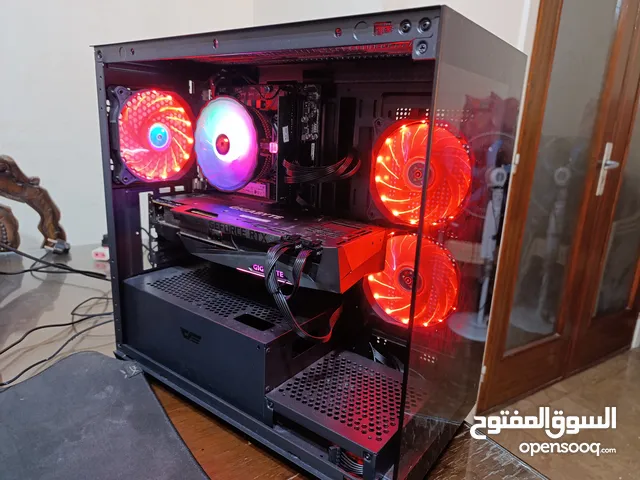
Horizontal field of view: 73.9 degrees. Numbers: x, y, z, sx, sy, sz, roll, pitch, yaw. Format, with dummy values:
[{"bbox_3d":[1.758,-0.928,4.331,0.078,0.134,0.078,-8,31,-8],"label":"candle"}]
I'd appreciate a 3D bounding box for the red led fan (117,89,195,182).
[{"bbox_3d":[-0.224,-0.141,0.576,0.026,0.120,0.120,13,19,34],"label":"red led fan"}]

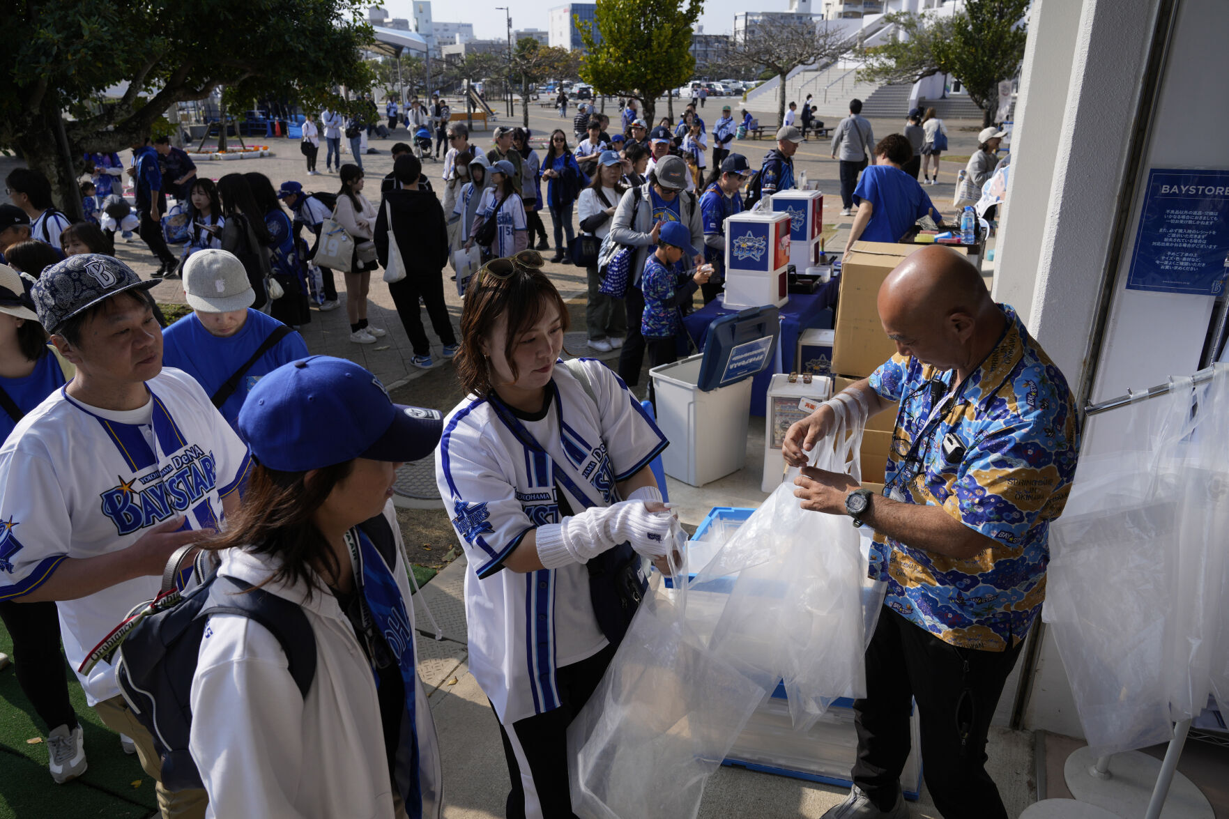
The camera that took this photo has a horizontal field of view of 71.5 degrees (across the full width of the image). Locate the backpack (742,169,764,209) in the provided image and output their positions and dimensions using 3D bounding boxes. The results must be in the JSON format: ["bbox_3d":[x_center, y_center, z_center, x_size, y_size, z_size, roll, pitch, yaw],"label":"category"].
[{"bbox_3d":[1.285,-1.997,7.850,0.200,0.450,0.300,7,22,19],"label":"backpack"}]

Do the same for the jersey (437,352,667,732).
[{"bbox_3d":[-0.135,0.273,1.920,0.520,0.760,0.360,-14,28,-30],"label":"jersey"}]

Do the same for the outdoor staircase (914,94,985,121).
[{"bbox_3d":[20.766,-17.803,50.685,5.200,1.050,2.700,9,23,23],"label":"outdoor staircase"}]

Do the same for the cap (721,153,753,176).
[{"bbox_3d":[0.879,-1.765,6.150,0.270,0.155,0.180,19,27,24],"label":"cap"}]

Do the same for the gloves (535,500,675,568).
[{"bbox_3d":[-0.017,0.238,1.630,0.270,0.120,0.110,-9,19,16],"label":"gloves"}]

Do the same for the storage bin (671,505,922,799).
[{"bbox_3d":[0.566,0.724,2.677,0.720,0.670,0.470,4,22,12],"label":"storage bin"}]

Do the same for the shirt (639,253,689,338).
[{"bbox_3d":[0.324,-0.757,5.700,0.270,0.540,0.380,2,21,7],"label":"shirt"}]

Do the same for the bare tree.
[{"bbox_3d":[7.348,-13.776,35.416,5.400,4.700,5.300,4,21,11],"label":"bare tree"}]

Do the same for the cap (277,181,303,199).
[{"bbox_3d":[-3.385,-2.284,8.900,0.270,0.150,0.180,-21,25,-10],"label":"cap"}]

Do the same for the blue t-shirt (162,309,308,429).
[{"bbox_3d":[-1.309,0.037,2.959,0.500,0.700,0.290,-10,23,-23],"label":"blue t-shirt"}]

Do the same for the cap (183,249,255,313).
[{"bbox_3d":[-1.141,-0.378,2.449,0.180,0.146,0.270,-12,26,-33],"label":"cap"}]

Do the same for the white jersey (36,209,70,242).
[{"bbox_3d":[-3.626,-1.128,5.600,0.200,0.440,0.300,-6,22,-14],"label":"white jersey"}]

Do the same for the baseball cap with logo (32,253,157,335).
[{"bbox_3d":[-1.041,-0.250,1.690,0.270,0.136,0.180,-15,12,26],"label":"baseball cap with logo"}]

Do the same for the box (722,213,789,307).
[{"bbox_3d":[1.000,-1.044,5.970,0.340,0.600,0.345,10,24,26],"label":"box"}]

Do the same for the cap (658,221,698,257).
[{"bbox_3d":[0.411,-1.036,5.125,0.256,0.145,0.171,23,24,3],"label":"cap"}]

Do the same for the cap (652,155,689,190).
[{"bbox_3d":[0.356,-1.458,5.197,0.180,0.136,0.270,-9,39,-19],"label":"cap"}]

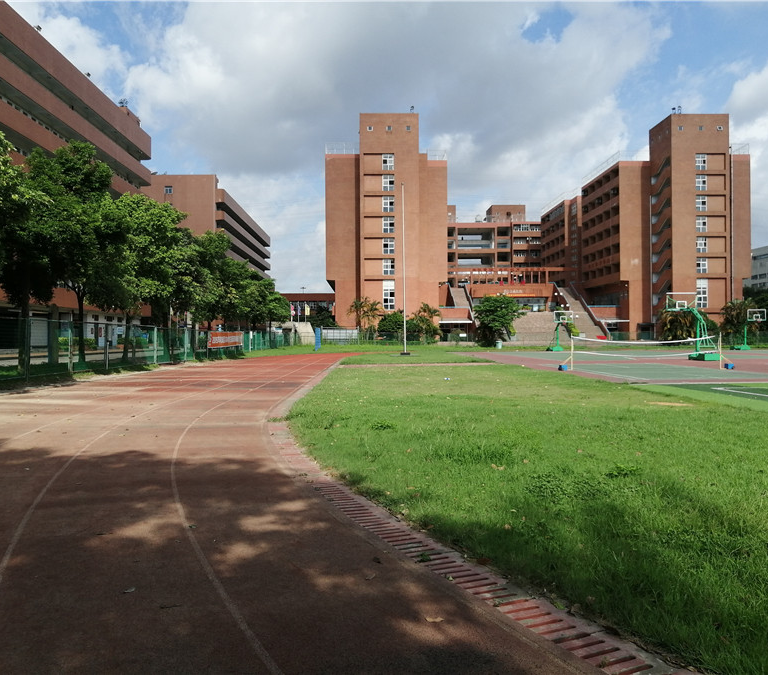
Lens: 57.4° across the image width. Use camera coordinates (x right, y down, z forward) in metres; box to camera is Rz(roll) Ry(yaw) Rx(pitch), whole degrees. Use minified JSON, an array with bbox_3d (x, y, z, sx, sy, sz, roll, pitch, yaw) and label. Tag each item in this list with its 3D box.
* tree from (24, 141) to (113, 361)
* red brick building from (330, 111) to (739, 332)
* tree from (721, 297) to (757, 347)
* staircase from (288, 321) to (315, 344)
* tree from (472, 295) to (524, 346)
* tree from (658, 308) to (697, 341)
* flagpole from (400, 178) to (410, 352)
[{"bbox_3d":[-19.744,-5.390,44.000,6.000,14.000,6.000,0,0,0],"label":"tree"},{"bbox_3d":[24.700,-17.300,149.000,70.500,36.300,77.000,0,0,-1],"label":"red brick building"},{"bbox_3d":[50.641,-2.137,100.000,5.400,6.800,5.200,0,0,0],"label":"tree"},{"bbox_3d":[-13.550,-0.661,116.000,3.800,4.000,5.500,0,0,-14],"label":"staircase"},{"bbox_3d":[15.845,-2.345,98.000,7.000,7.300,6.600,0,0,0],"label":"tree"},{"bbox_3d":[42.645,-1.816,102.000,5.400,4.900,5.200,0,0,0],"label":"tree"},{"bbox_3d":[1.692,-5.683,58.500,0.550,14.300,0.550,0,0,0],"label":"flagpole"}]

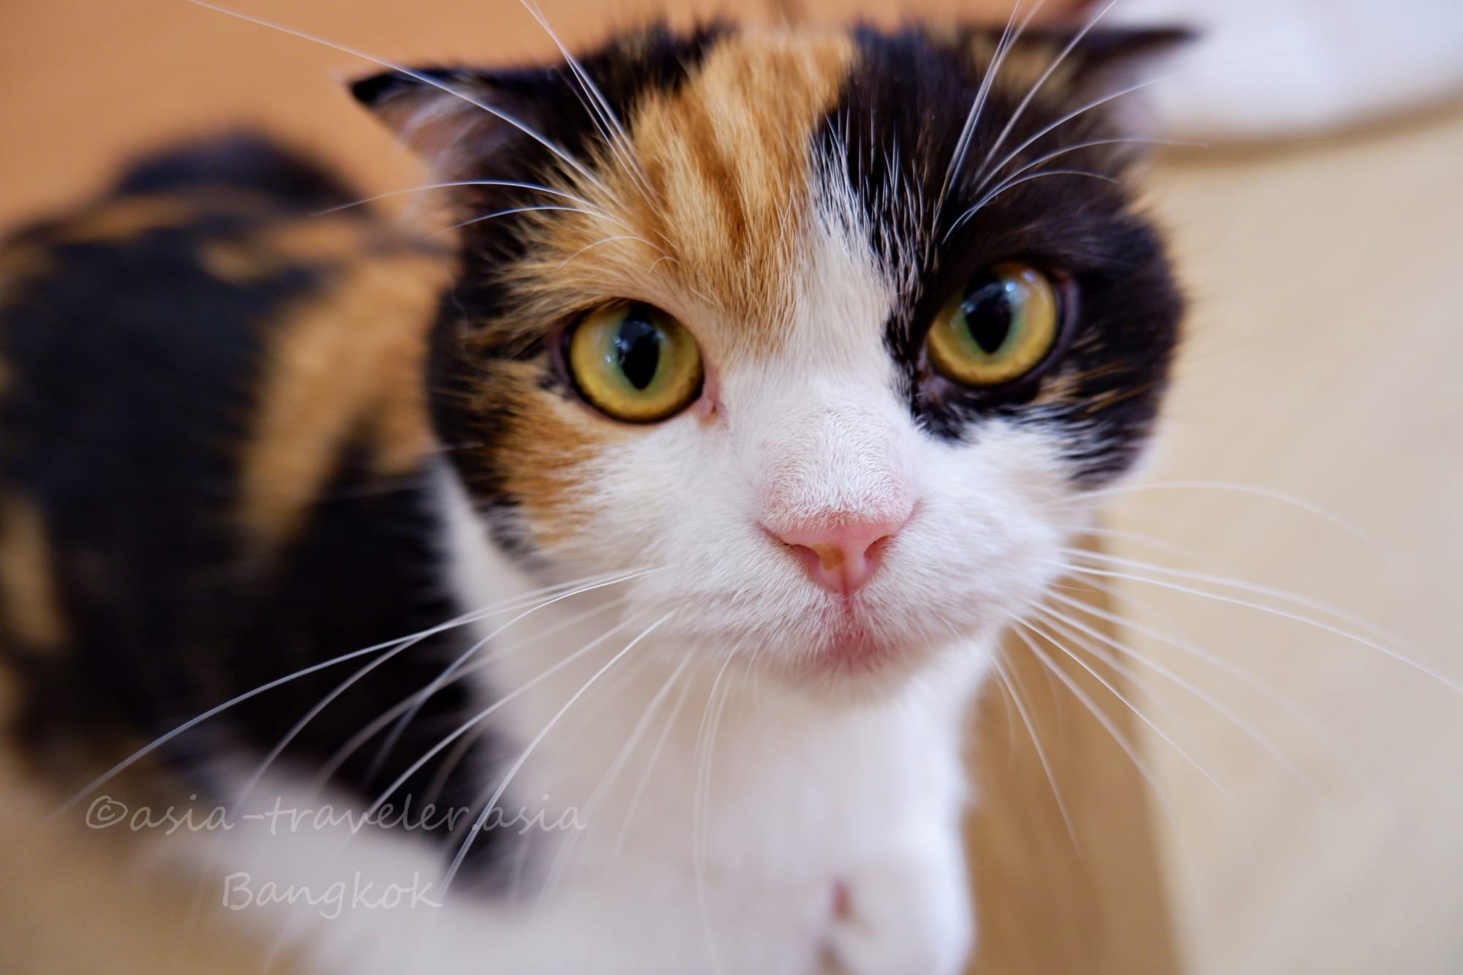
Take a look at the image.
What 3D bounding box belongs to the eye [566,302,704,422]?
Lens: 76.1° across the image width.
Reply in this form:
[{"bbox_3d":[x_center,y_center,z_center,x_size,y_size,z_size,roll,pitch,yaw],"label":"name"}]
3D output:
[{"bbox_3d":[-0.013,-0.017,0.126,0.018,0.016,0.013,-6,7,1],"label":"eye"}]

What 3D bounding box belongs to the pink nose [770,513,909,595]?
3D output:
[{"bbox_3d":[0.013,0.008,0.109,0.016,0.010,0.009,-6,10,1],"label":"pink nose"}]

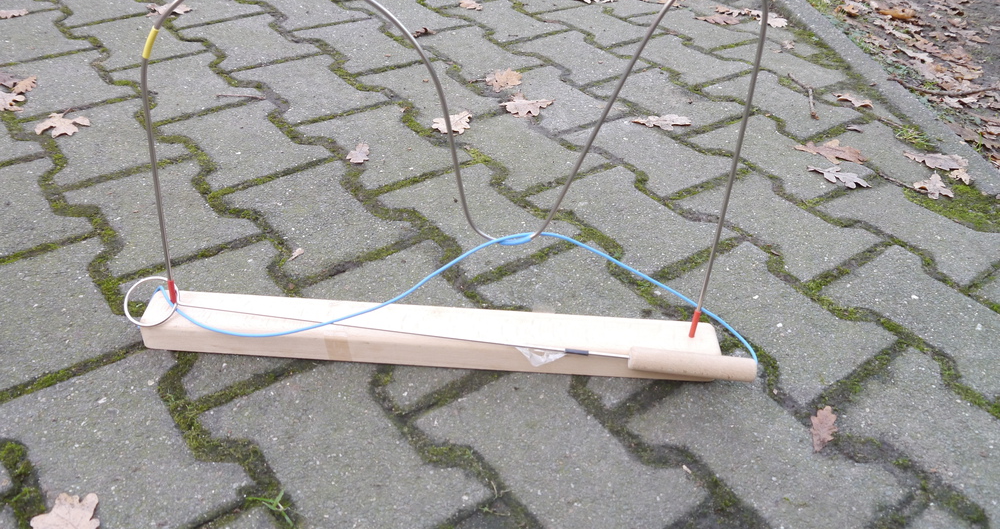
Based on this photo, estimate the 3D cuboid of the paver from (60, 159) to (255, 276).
[{"bbox_3d":[-0.370,-0.029,0.899,0.154,0.070,0.193,-22,44,-31],"label":"paver"}]

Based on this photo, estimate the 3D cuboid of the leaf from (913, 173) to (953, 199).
[{"bbox_3d":[0.548,-0.099,1.026,0.052,0.016,0.074,15,37,14],"label":"leaf"}]

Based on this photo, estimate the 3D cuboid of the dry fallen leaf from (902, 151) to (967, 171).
[{"bbox_3d":[0.586,-0.137,1.076,0.082,0.016,0.047,3,36,-2],"label":"dry fallen leaf"}]

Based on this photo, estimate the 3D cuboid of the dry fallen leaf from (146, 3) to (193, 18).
[{"bbox_3d":[-0.548,-0.420,1.337,0.077,0.018,0.050,2,36,-3],"label":"dry fallen leaf"}]

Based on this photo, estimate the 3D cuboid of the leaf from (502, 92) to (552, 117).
[{"bbox_3d":[0.039,-0.224,1.129,0.078,0.018,0.062,-6,38,-14],"label":"leaf"}]

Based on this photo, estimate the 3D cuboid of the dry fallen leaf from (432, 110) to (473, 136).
[{"bbox_3d":[-0.060,-0.190,1.075,0.052,0.015,0.068,22,40,23],"label":"dry fallen leaf"}]

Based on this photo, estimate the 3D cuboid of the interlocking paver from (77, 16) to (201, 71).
[{"bbox_3d":[-0.575,-0.321,1.280,0.160,0.070,0.195,-25,46,-34],"label":"interlocking paver"}]

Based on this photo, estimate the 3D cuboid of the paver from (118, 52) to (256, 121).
[{"bbox_3d":[-0.449,-0.225,1.163,0.160,0.070,0.195,-24,45,-33],"label":"paver"}]

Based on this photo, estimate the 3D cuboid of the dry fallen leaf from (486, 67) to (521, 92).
[{"bbox_3d":[0.005,-0.276,1.212,0.057,0.013,0.080,10,36,7],"label":"dry fallen leaf"}]

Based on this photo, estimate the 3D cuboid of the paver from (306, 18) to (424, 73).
[{"bbox_3d":[-0.227,-0.326,1.319,0.158,0.070,0.195,-22,44,-32],"label":"paver"}]

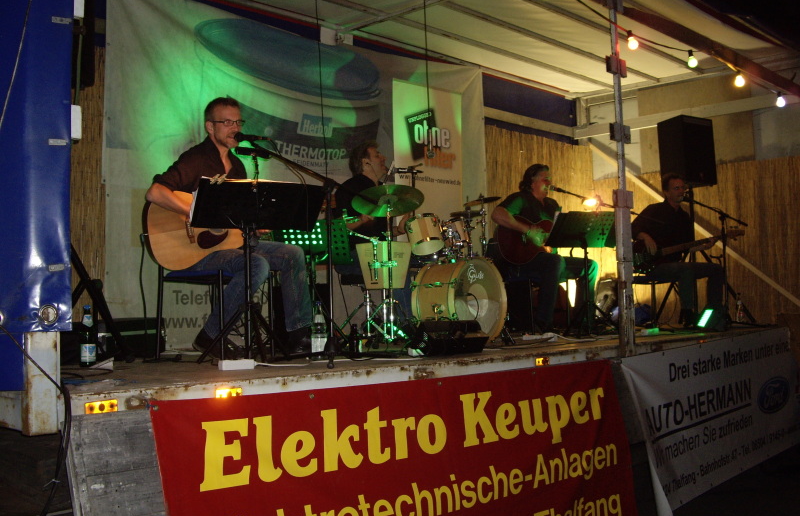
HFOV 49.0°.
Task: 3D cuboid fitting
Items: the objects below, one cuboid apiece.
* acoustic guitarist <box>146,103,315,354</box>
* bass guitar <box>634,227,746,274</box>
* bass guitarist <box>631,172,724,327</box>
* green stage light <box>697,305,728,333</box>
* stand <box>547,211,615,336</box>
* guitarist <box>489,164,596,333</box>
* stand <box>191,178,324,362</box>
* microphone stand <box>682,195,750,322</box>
[{"bbox_3d":[-0.840,-0.154,4.450,0.820,1.330,0.620,-2,-3,33],"label":"acoustic guitarist"},{"bbox_3d":[2.496,-0.098,7.625,1.166,0.330,0.090,-14,-3,-12],"label":"bass guitar"},{"bbox_3d":[2.420,-0.054,7.700,0.800,1.330,0.620,-3,-3,40],"label":"bass guitarist"},{"bbox_3d":[2.440,0.472,6.880,0.200,0.210,0.240,-1,-2,0],"label":"green stage light"},{"bbox_3d":[1.410,0.112,6.500,0.500,0.920,0.480,1,-3,-38],"label":"stand"},{"bbox_3d":[1.100,-0.070,6.750,0.820,1.310,0.620,-2,-3,35],"label":"guitarist"},{"bbox_3d":[-0.740,0.061,4.230,0.620,0.880,0.470,1,-3,-30],"label":"stand"},{"bbox_3d":[2.830,0.025,7.660,0.800,1.160,0.580,-2,-3,23],"label":"microphone stand"}]

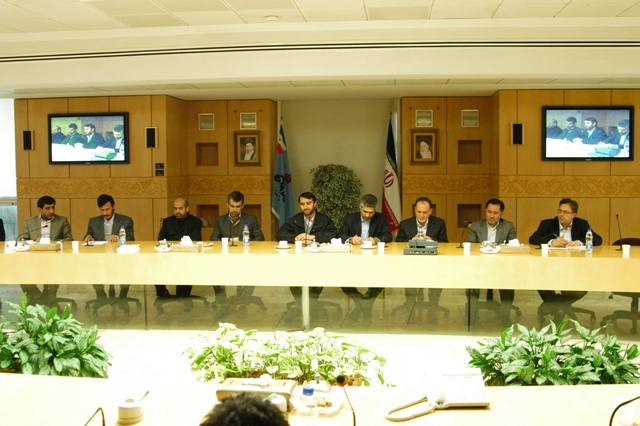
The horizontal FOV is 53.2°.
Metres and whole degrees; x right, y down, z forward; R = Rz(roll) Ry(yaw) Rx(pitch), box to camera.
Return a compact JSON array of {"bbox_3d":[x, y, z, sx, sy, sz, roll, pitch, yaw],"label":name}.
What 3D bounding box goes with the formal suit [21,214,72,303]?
[{"bbox_3d":[-2.881,0.473,6.784,0.600,0.980,0.620,0,5,5],"label":"formal suit"}]

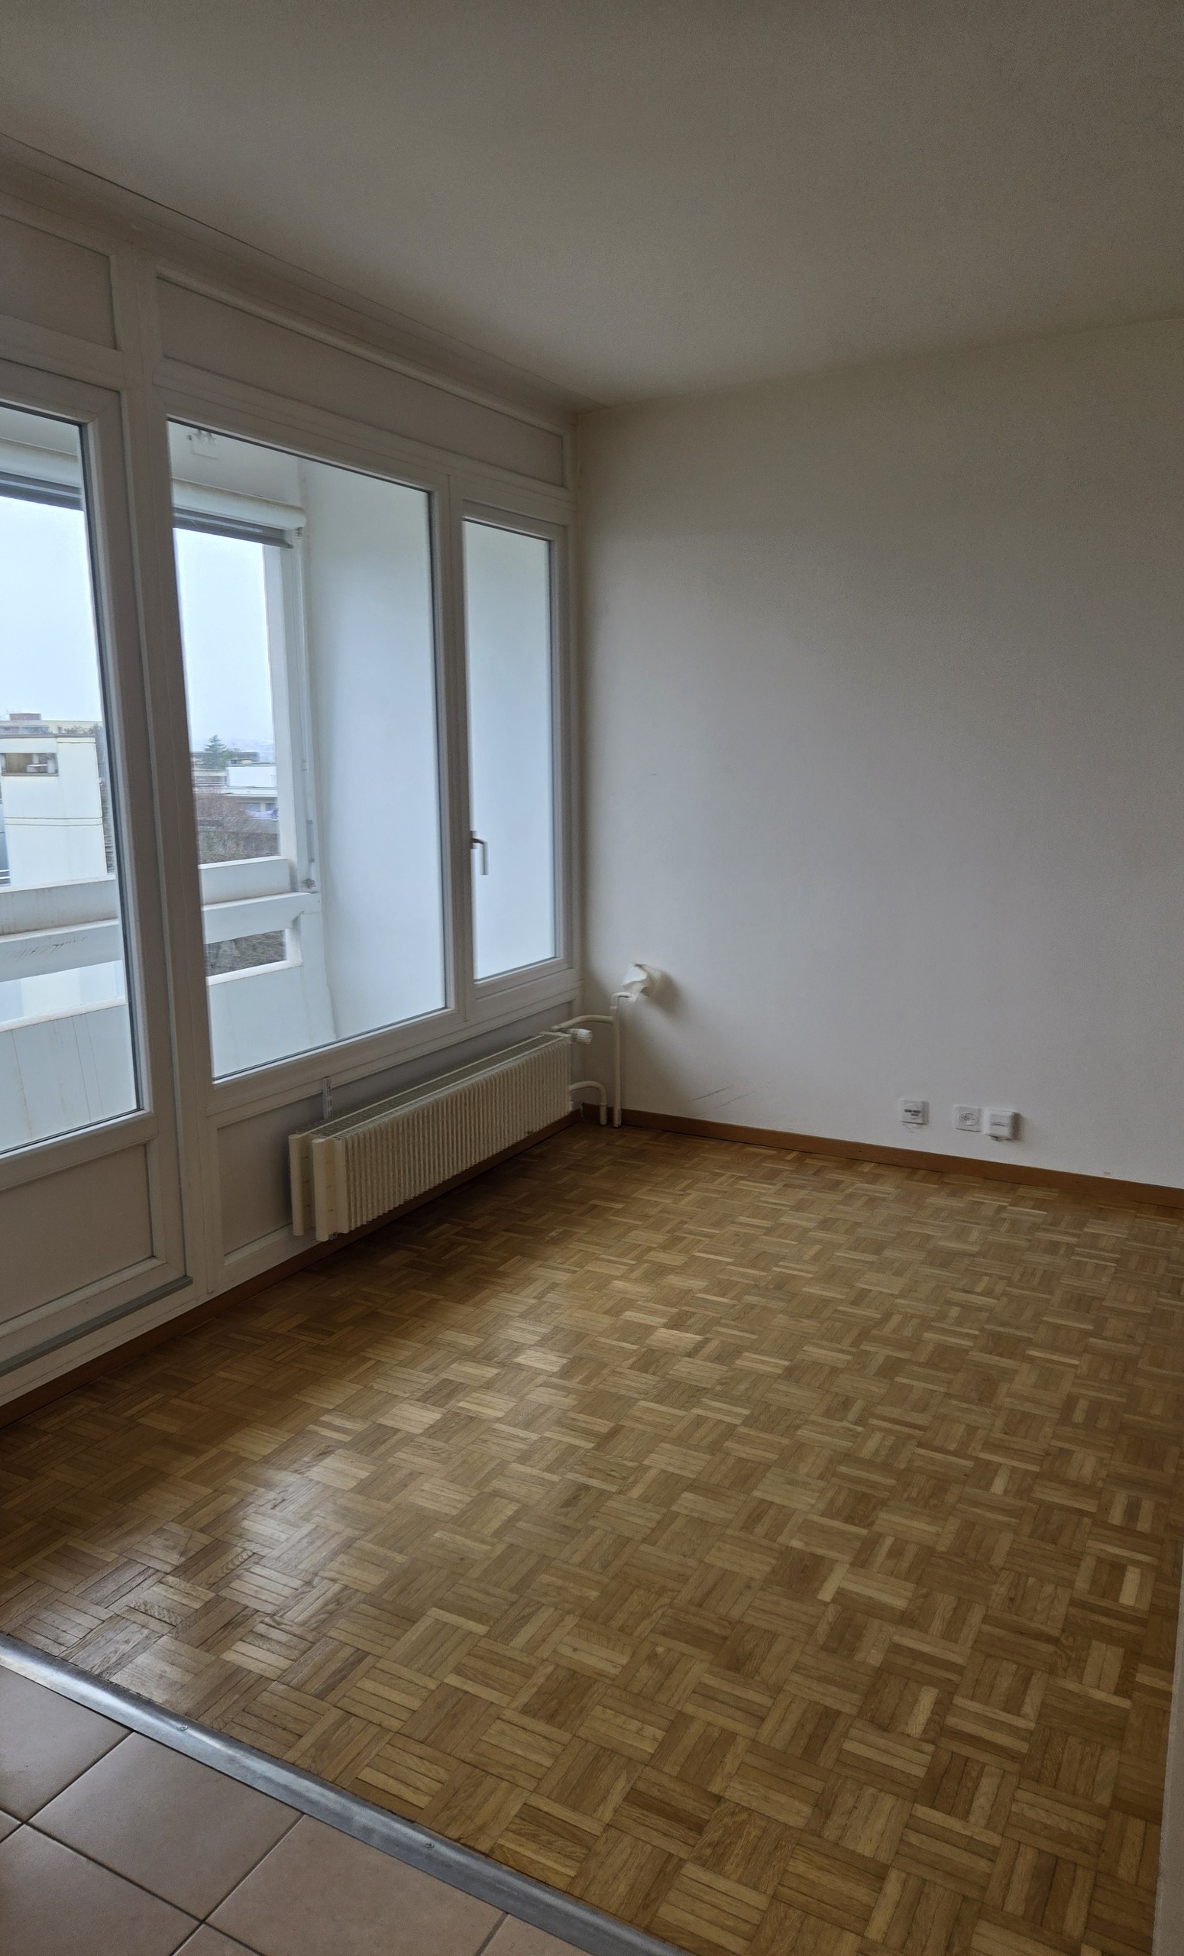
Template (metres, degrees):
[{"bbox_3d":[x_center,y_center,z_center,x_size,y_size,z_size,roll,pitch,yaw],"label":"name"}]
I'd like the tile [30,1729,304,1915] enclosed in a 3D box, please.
[{"bbox_3d":[-0.596,1.181,1.818,0.327,0.012,0.192,5,12,28],"label":"tile"}]

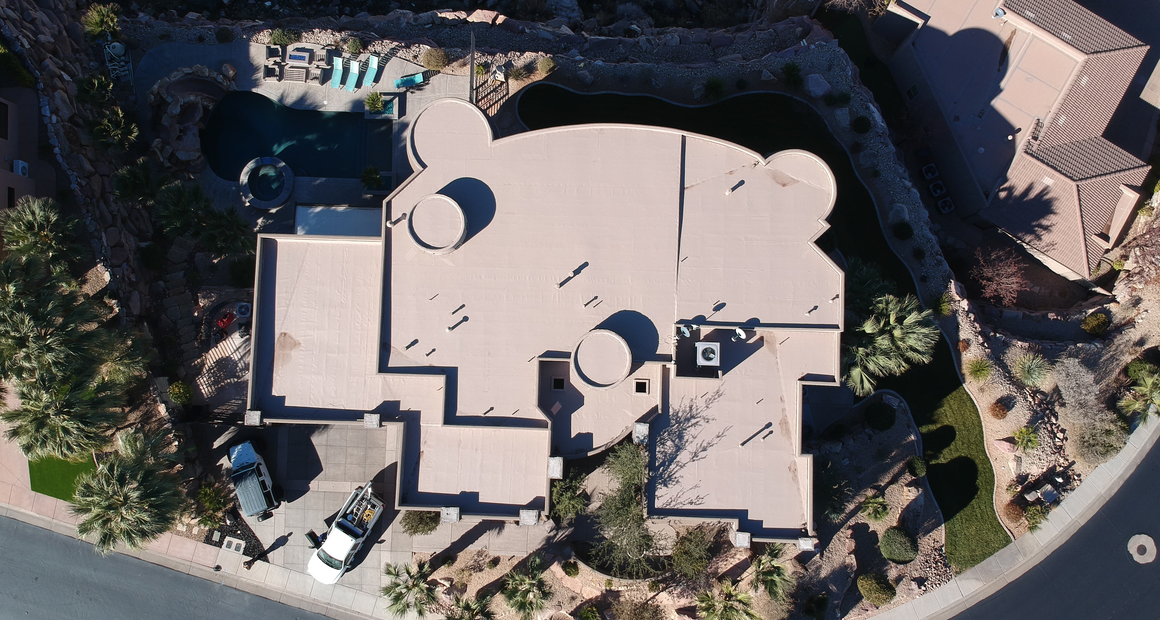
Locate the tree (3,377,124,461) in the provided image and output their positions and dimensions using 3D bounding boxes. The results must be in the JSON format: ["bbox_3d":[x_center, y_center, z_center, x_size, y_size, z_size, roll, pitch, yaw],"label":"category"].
[{"bbox_3d":[-27.300,5.600,46.200,5.400,6.300,5.000,0,90,0],"label":"tree"}]

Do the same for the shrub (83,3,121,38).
[{"bbox_3d":[-29.380,-17.710,52.050,2.160,3.000,2.100,0,86,0],"label":"shrub"}]

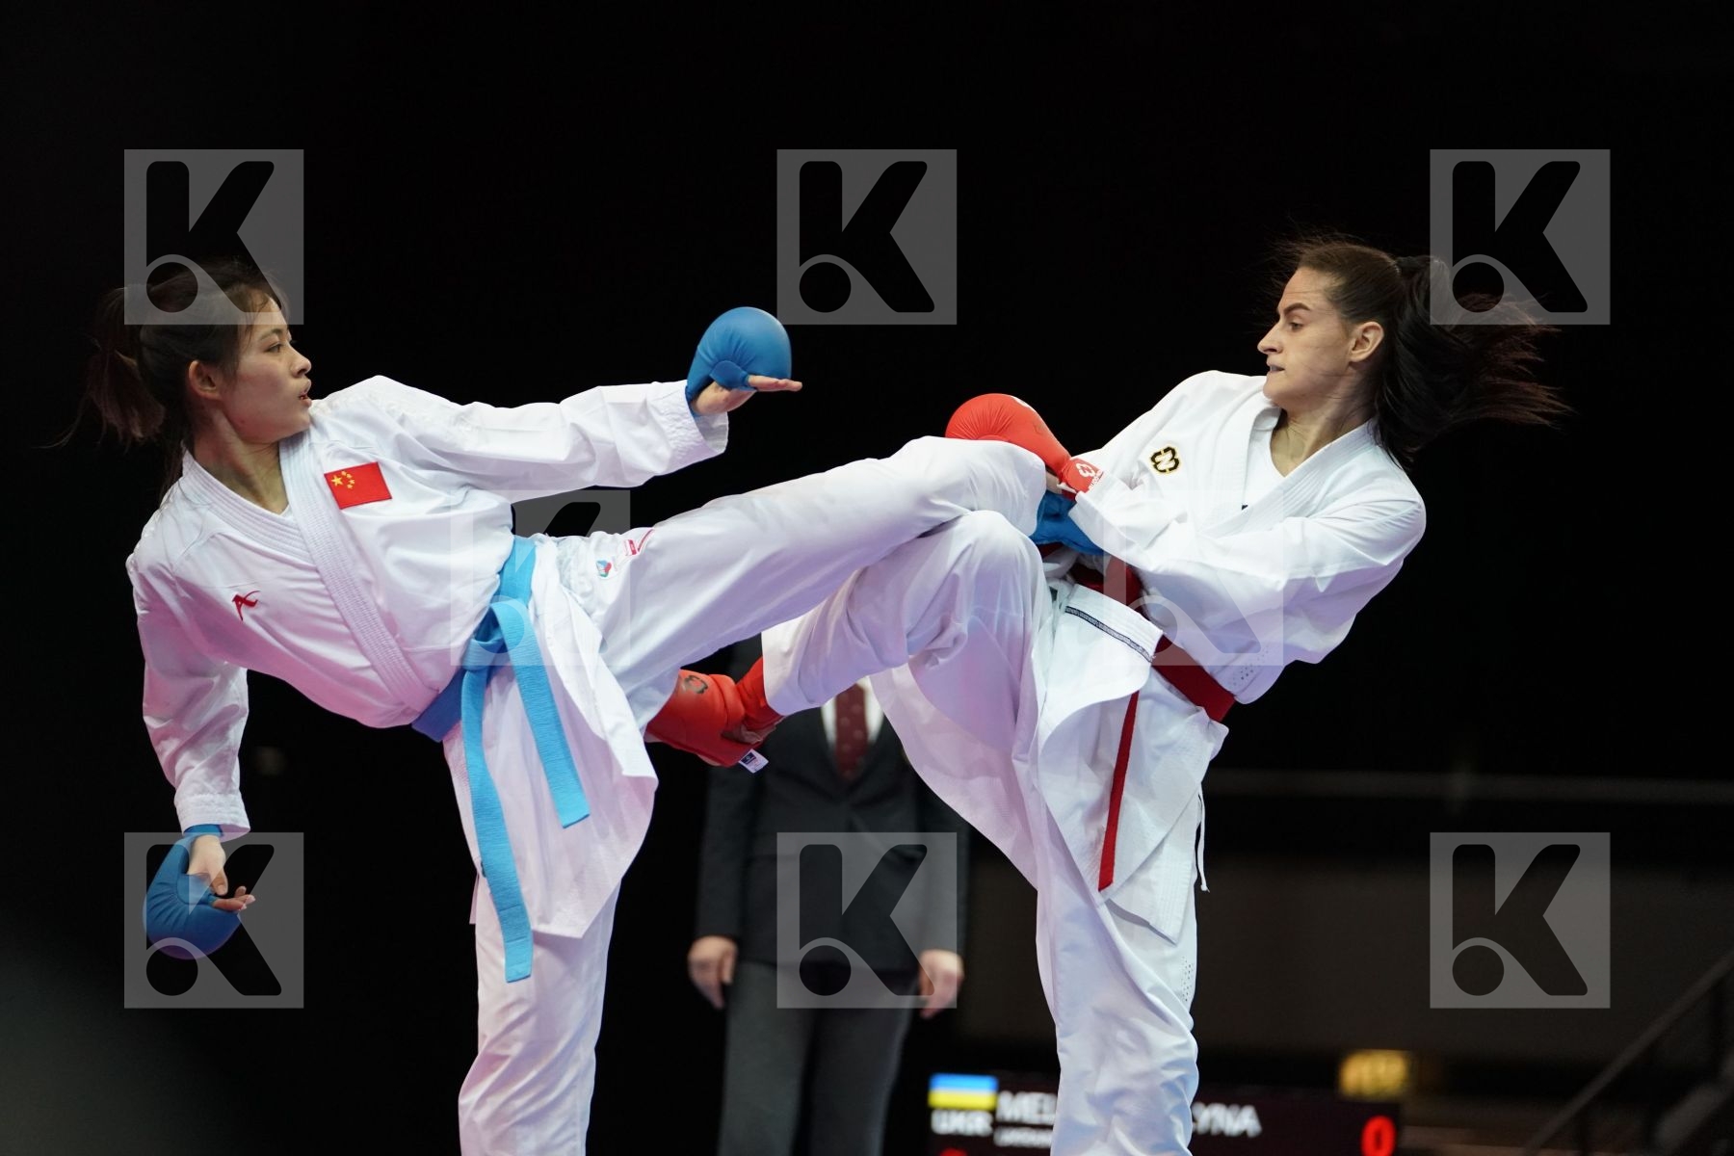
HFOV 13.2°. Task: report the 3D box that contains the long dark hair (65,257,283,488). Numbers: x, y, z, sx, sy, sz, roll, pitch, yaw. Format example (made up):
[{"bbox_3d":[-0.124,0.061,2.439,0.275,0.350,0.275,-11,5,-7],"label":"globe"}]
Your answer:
[{"bbox_3d":[-0.868,-0.257,9.350,0.275,0.285,0.190,0,-4,0],"label":"long dark hair"}]

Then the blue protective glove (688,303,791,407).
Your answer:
[{"bbox_3d":[-0.160,-0.272,9.300,0.137,0.133,0.115,0,-4,3],"label":"blue protective glove"}]

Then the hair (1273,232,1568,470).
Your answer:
[{"bbox_3d":[0.704,-0.289,9.500,0.370,0.295,0.200,0,-4,-5],"label":"hair"}]

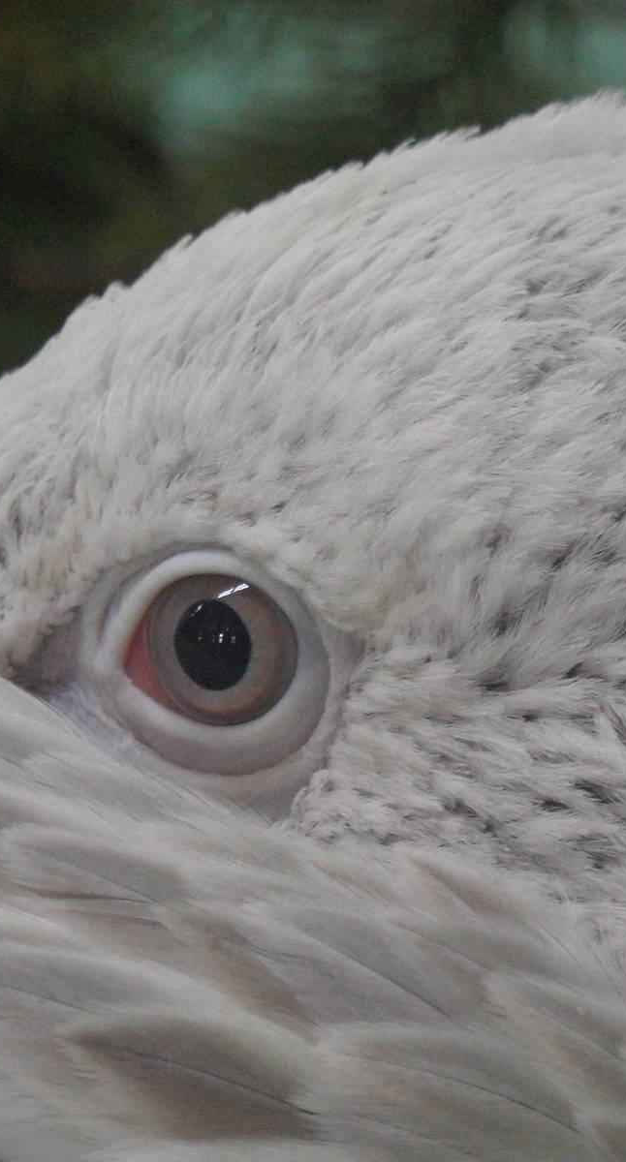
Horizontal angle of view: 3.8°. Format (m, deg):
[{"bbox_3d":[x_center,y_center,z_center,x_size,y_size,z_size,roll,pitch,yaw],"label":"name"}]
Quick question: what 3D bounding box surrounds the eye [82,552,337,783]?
[{"bbox_3d":[-0.010,0.008,0.900,0.022,0.021,0.015,1,3,12],"label":"eye"}]

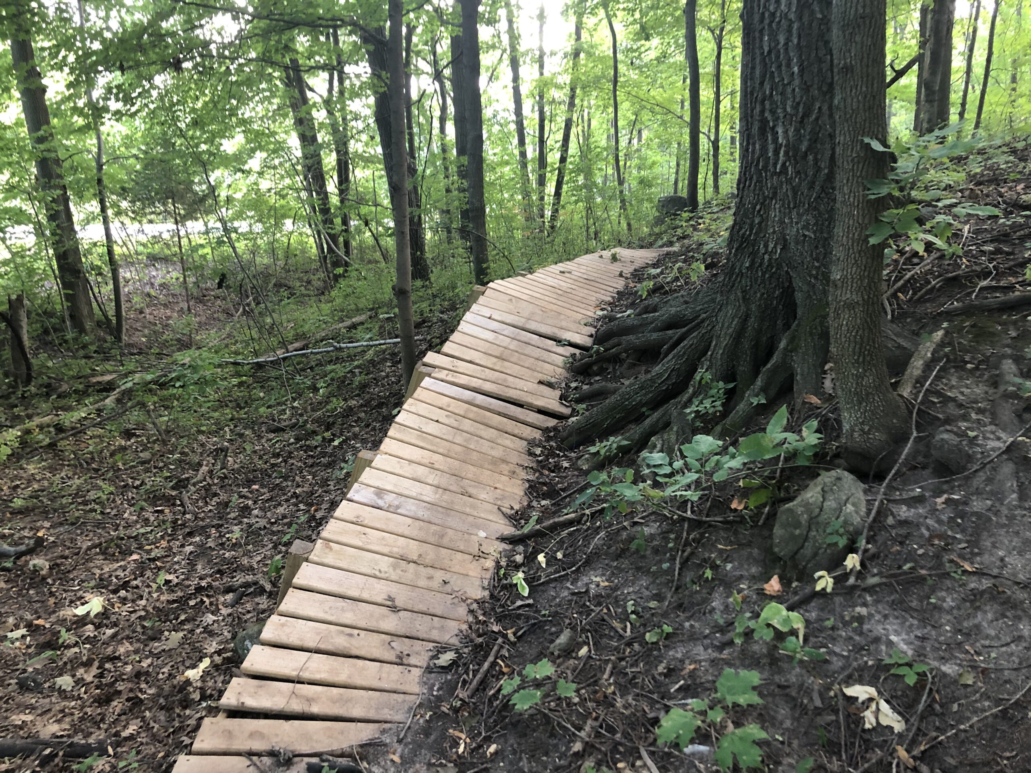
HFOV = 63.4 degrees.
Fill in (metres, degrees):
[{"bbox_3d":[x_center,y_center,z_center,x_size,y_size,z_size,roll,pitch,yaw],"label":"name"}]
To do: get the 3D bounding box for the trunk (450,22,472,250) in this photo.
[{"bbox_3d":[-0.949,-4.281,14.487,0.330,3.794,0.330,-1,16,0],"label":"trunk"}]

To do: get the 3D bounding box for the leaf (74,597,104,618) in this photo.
[{"bbox_3d":[-1.815,0.941,3.550,0.120,0.045,0.090,6,16,-2],"label":"leaf"}]

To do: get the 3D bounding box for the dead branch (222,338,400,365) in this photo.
[{"bbox_3d":[-1.922,-0.354,7.947,2.143,0.100,0.120,-6,13,19],"label":"dead branch"}]

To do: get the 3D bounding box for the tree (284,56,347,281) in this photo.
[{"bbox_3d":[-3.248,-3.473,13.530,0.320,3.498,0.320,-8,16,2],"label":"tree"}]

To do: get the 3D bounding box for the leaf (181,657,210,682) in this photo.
[{"bbox_3d":[-1.152,1.018,3.000,0.075,0.030,0.140,5,17,22],"label":"leaf"}]

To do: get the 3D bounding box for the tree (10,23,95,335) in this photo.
[{"bbox_3d":[-5.935,-2.578,10.752,0.380,3.868,0.380,-12,18,-26],"label":"tree"}]

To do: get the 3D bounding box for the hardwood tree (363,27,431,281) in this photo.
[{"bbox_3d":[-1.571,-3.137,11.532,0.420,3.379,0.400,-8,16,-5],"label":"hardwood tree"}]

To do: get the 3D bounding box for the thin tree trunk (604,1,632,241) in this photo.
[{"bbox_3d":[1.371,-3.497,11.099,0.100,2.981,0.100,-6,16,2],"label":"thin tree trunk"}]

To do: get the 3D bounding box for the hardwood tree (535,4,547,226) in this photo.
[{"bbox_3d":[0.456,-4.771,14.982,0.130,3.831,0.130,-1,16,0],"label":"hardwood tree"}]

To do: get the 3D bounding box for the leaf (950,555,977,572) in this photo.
[{"bbox_3d":[1.397,0.551,2.600,0.045,0.025,0.110,-4,16,-12],"label":"leaf"}]

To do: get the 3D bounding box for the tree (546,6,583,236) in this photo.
[{"bbox_3d":[1.050,-5.643,17.853,0.200,4.758,0.200,7,16,1],"label":"tree"}]

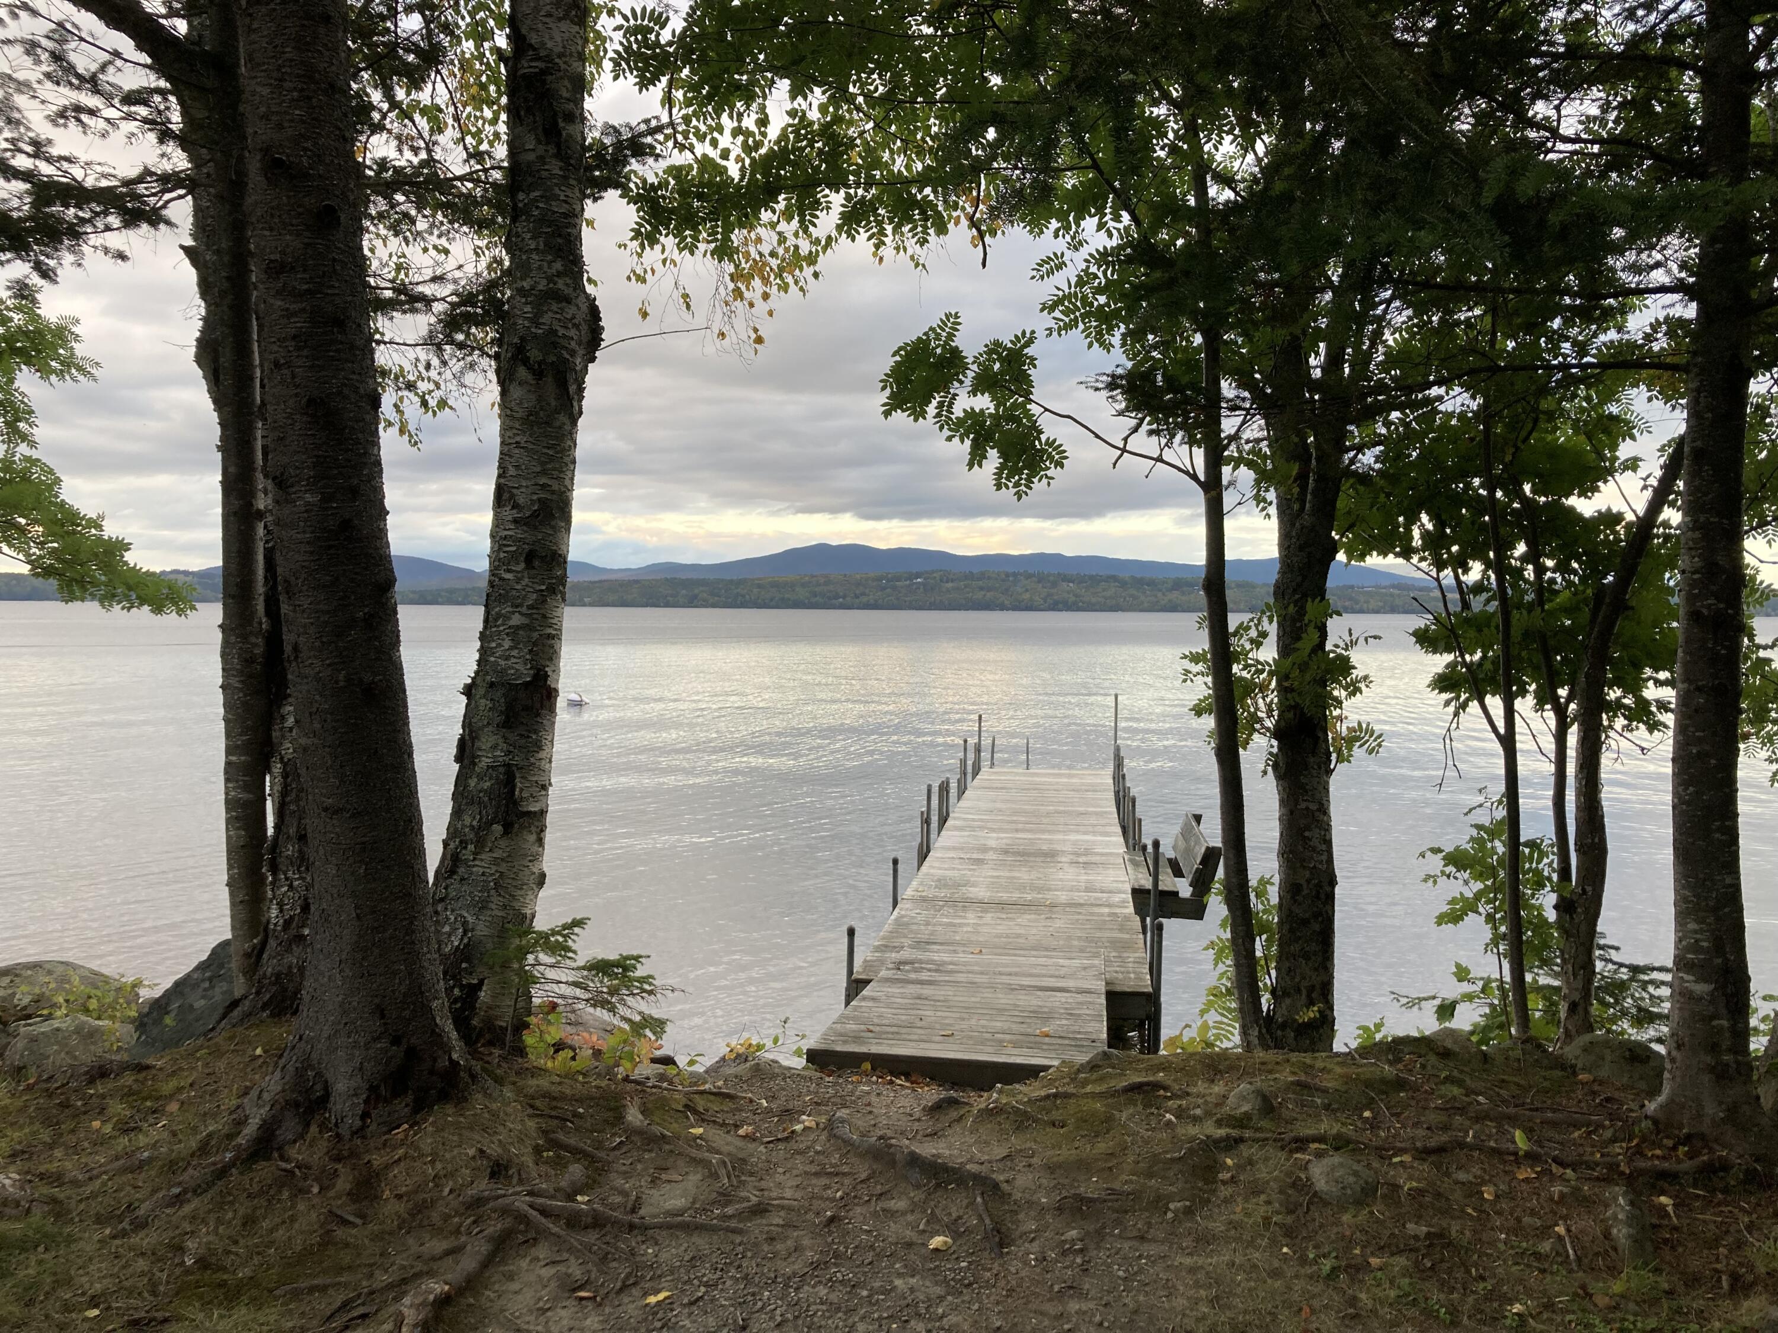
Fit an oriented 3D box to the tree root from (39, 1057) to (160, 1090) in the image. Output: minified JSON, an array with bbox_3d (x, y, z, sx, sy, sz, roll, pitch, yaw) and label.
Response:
[{"bbox_3d":[-2.896,1.502,5.292,0.393,0.070,0.100,-1,3,-39],"label":"tree root"}]

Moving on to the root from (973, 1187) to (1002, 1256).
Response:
[{"bbox_3d":[0.297,1.658,4.300,0.070,0.060,0.540,0,2,-3],"label":"root"}]

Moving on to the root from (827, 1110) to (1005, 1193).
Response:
[{"bbox_3d":[0.075,1.702,5.050,0.120,0.130,1.006,-1,3,-34],"label":"root"}]

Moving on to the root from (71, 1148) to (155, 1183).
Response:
[{"bbox_3d":[-2.330,1.503,4.325,0.080,0.060,0.302,1,2,18],"label":"root"}]

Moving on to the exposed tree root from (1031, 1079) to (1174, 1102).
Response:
[{"bbox_3d":[0.810,1.608,5.450,0.636,0.070,0.090,0,2,-20],"label":"exposed tree root"}]

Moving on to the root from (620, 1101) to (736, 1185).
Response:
[{"bbox_3d":[-0.752,1.671,5.075,0.120,0.130,0.833,-1,3,-35],"label":"root"}]

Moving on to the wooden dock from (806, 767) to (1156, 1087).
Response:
[{"bbox_3d":[1.312,1.738,13.549,1.880,0.566,14.492,1,2,8],"label":"wooden dock"}]

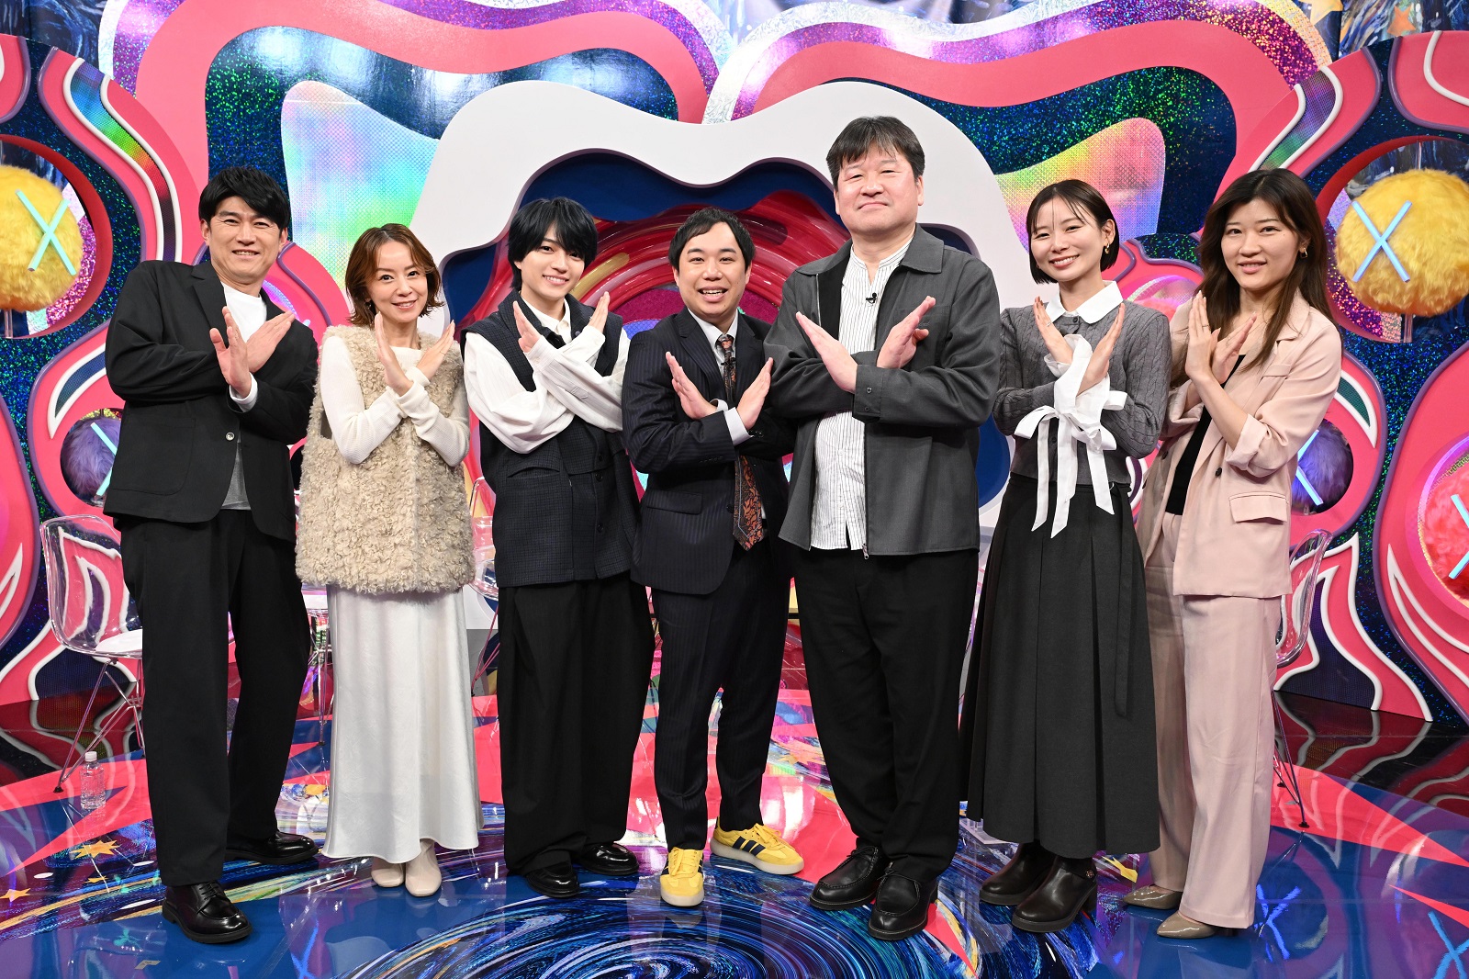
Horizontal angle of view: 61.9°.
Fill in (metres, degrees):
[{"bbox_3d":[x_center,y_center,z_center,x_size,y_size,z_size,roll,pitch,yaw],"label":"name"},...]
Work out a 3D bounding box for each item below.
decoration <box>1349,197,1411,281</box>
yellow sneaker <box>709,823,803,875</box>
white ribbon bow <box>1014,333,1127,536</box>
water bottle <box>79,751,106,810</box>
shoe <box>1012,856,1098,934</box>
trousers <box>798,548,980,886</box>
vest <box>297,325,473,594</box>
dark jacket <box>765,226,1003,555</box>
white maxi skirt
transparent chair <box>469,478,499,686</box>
[{"bbox_3d":[2.292,-0.888,4.344,0.040,0.280,0.190,-5,8,-44],"label":"decoration"},{"bbox_3d":[0.060,0.912,3.196,0.275,0.110,0.104,4,7,34],"label":"yellow sneaker"},{"bbox_3d":[0.730,-0.115,2.661,0.250,0.443,0.160,3,6,25],"label":"white ribbon bow"},{"bbox_3d":[-1.841,0.832,3.504,0.067,0.153,0.067,-2,6,-20],"label":"water bottle"},{"bbox_3d":[0.757,0.920,2.877,0.250,0.165,0.095,-4,7,-38],"label":"shoe"},{"bbox_3d":[0.364,0.514,2.925,0.420,0.900,0.310,4,7,30],"label":"trousers"},{"bbox_3d":[-0.853,-0.067,2.997,0.400,0.610,0.300,-1,6,-16],"label":"vest"},{"bbox_3d":[0.329,-0.224,2.791,0.540,0.745,0.400,4,7,30],"label":"dark jacket"},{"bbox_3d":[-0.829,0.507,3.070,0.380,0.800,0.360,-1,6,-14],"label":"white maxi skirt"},{"bbox_3d":[-0.807,0.409,4.599,0.455,0.825,0.530,-1,6,-14],"label":"transparent chair"}]

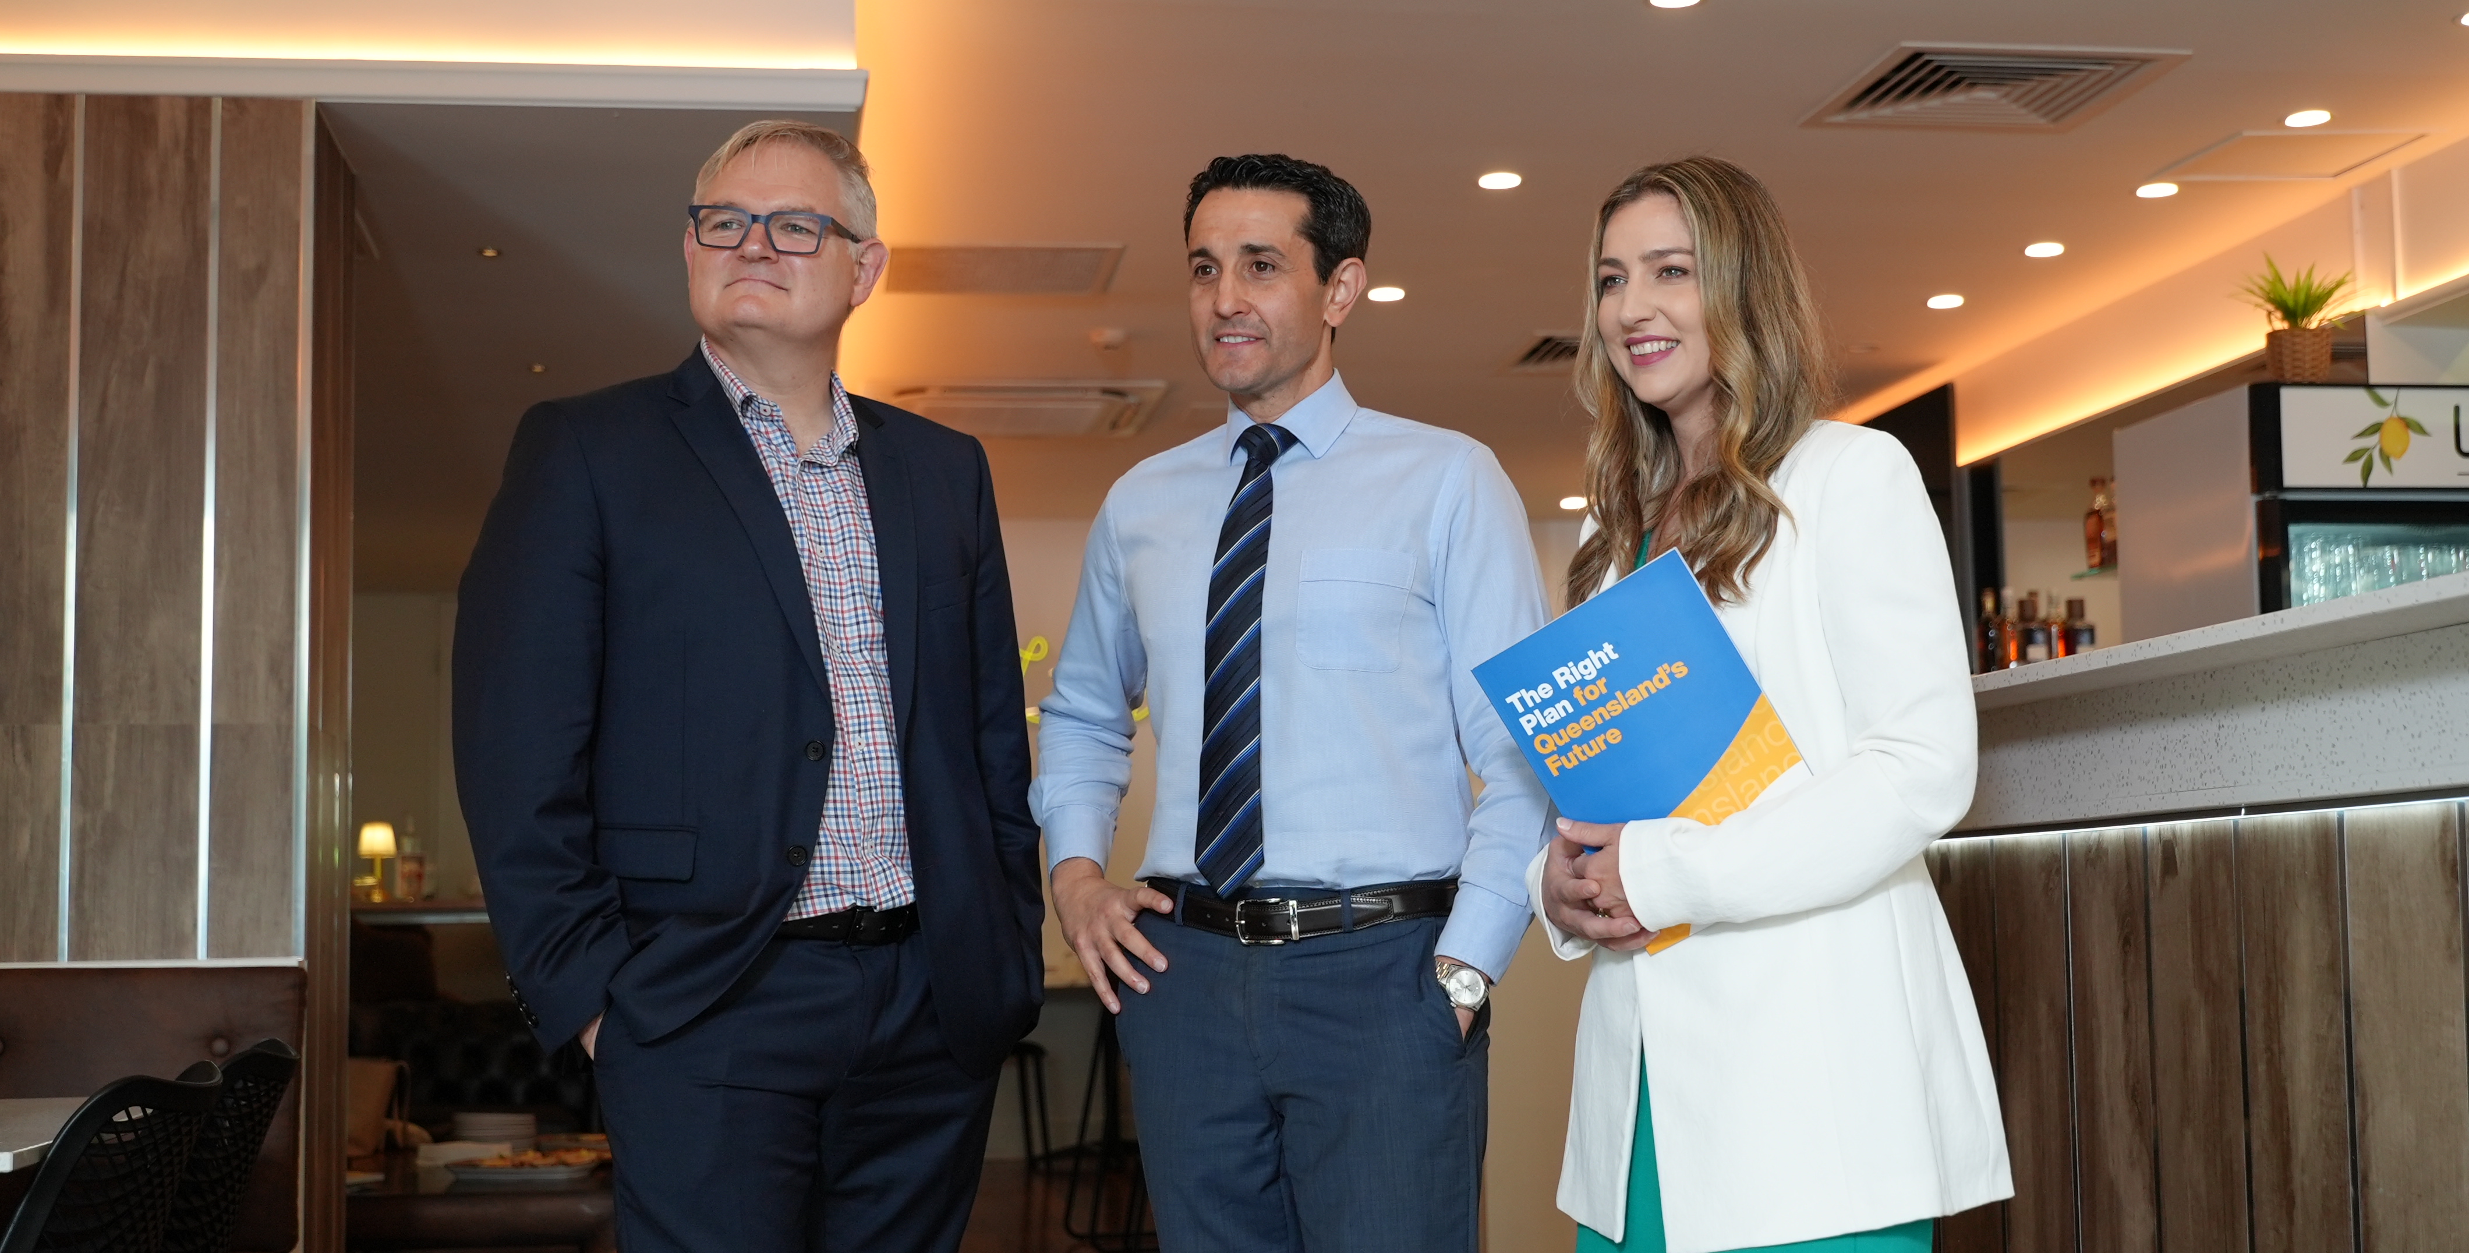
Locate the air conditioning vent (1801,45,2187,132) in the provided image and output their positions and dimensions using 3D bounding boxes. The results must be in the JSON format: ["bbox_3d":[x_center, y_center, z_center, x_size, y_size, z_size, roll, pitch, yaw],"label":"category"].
[{"bbox_3d":[1.559,-1.103,5.954,0.607,0.040,0.594,0,-6,-9],"label":"air conditioning vent"}]

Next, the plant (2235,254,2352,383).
[{"bbox_3d":[2.155,-0.623,5.839,0.225,0.268,0.210,0,-6,-9],"label":"plant"}]

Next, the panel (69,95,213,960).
[{"bbox_3d":[-1.748,-0.168,4.603,0.195,1.389,0.025,0,-6,-9],"label":"panel"}]

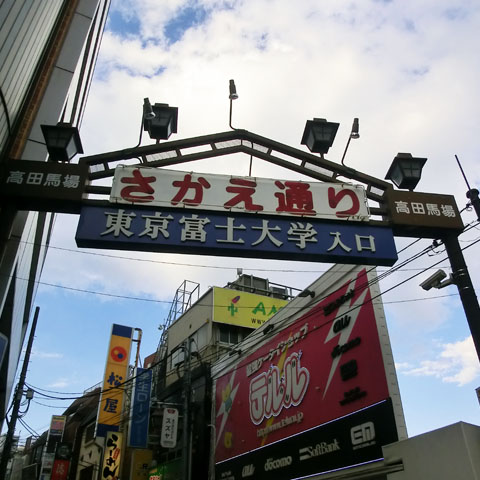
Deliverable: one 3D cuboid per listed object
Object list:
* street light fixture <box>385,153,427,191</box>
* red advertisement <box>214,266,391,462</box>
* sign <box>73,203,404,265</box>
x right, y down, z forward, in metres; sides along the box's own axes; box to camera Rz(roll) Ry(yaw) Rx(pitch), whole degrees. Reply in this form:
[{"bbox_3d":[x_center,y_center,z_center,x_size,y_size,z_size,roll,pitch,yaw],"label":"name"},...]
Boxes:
[{"bbox_3d":[1.996,-0.812,5.307,0.385,0.464,0.385,1,-33,-3],"label":"street light fixture"},{"bbox_3d":[0.943,4.168,12.556,0.150,2.798,9.440,12,-35,-19],"label":"red advertisement"},{"bbox_3d":[0.027,-0.021,4.438,3.146,0.374,0.155,4,-33,-7],"label":"sign"}]

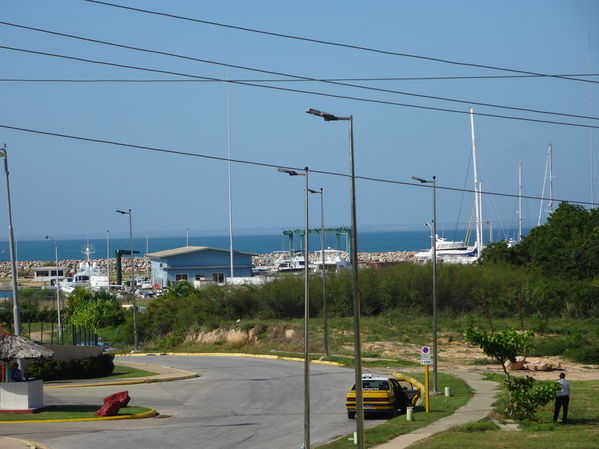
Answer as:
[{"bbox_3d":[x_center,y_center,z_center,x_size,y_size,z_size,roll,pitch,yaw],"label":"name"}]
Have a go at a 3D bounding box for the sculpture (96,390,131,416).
[{"bbox_3d":[-6.917,6.656,111.300,1.240,0.930,1.200,-1,0,0],"label":"sculpture"}]

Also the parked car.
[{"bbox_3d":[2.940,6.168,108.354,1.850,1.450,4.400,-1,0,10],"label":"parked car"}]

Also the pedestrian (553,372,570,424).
[{"bbox_3d":[9.060,5.993,103.500,0.550,1.720,0.360,-1,0,-9],"label":"pedestrian"}]

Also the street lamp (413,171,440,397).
[{"bbox_3d":[5.146,2.472,123.071,1.100,8.920,0.320,-1,0,10],"label":"street lamp"}]

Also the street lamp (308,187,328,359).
[{"bbox_3d":[0.849,2.554,156.907,1.100,9.020,0.320,-1,0,-13],"label":"street lamp"}]

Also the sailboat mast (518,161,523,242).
[{"bbox_3d":[49.517,-4.701,670.000,0.500,19.250,0.500,-1,0,0],"label":"sailboat mast"}]

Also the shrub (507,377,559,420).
[{"bbox_3d":[8.170,6.075,104.500,1.850,1.500,1.700,-1,0,0],"label":"shrub"}]

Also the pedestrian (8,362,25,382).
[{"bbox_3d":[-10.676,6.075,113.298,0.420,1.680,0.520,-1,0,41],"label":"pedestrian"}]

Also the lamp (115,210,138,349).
[{"bbox_3d":[-10.794,3.472,185.882,1.100,8.810,0.320,-2,0,-16],"label":"lamp"}]

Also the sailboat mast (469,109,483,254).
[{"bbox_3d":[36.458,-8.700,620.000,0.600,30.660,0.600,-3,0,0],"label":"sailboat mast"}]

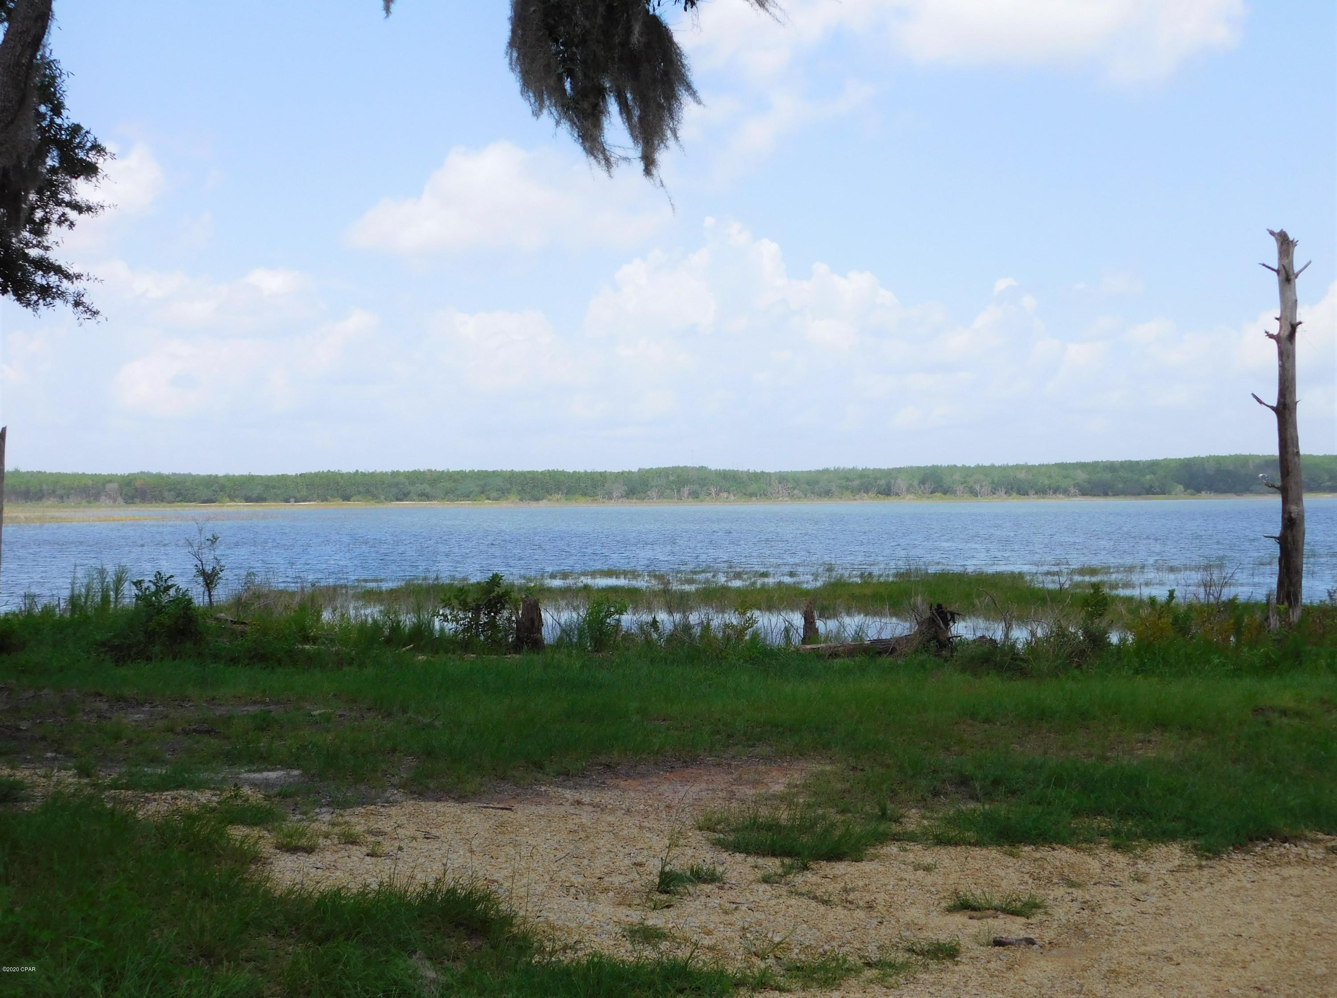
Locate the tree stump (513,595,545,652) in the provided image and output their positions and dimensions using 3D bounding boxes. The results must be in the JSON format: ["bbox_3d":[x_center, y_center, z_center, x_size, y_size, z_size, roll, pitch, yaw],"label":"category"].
[{"bbox_3d":[-1.765,1.587,22.000,0.400,0.710,0.400,0,0,0],"label":"tree stump"}]

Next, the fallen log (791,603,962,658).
[{"bbox_3d":[2.584,1.641,21.500,1.950,0.700,0.600,0,0,14],"label":"fallen log"}]

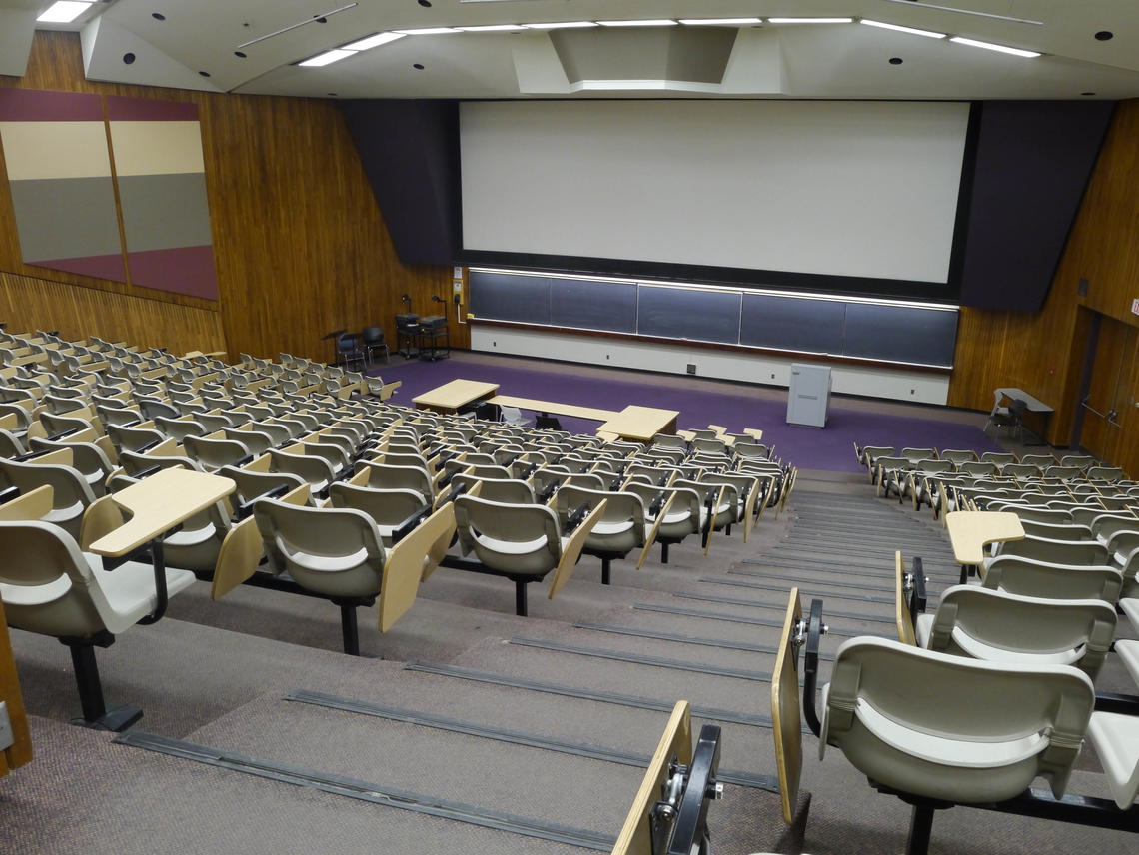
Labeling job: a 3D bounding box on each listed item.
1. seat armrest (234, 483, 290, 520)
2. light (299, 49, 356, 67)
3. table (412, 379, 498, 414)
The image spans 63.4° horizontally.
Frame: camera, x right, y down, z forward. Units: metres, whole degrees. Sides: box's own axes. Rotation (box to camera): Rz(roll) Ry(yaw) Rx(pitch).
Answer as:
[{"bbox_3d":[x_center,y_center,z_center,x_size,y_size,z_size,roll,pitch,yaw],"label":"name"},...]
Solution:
[{"bbox_3d":[-1.095,0.271,3.336,0.030,0.050,0.255,8,19,22],"label":"seat armrest"},{"bbox_3d":[-4.614,-7.075,17.614,1.200,0.060,0.580,1,15,38],"label":"light"},{"bbox_3d":[-2.126,-0.303,17.515,0.950,0.750,1.680,8,19,22],"label":"table"}]

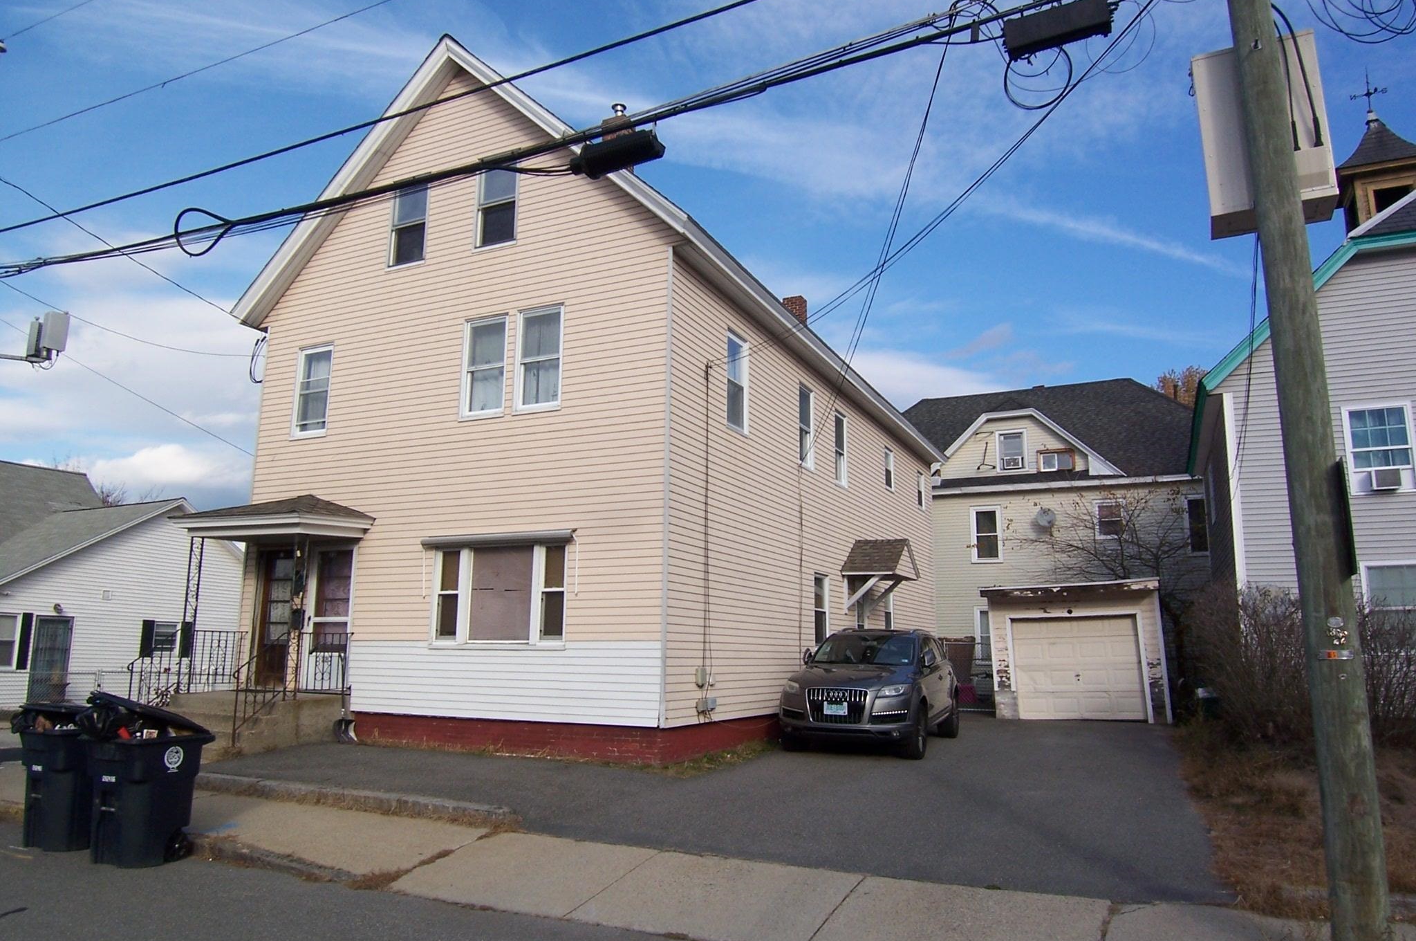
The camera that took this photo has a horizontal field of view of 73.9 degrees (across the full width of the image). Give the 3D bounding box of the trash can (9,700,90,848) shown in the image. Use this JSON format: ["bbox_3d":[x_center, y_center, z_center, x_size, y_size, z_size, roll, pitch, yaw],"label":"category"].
[{"bbox_3d":[-5.476,2.609,8.157,0.640,1.130,0.760,-5,-12,25],"label":"trash can"}]

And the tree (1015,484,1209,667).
[{"bbox_3d":[9.363,2.954,21.973,4.200,5.150,4.000,-5,-12,25],"label":"tree"}]

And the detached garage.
[{"bbox_3d":[8.401,4.103,21.192,3.420,2.750,5.600,-5,-12,25],"label":"detached garage"}]

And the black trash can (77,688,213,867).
[{"bbox_3d":[-4.548,2.467,7.633,0.640,1.230,0.760,-5,-12,25],"label":"black trash can"}]

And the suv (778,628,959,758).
[{"bbox_3d":[2.505,3.202,14.082,1.985,1.720,5.050,-4,-12,21],"label":"suv"}]

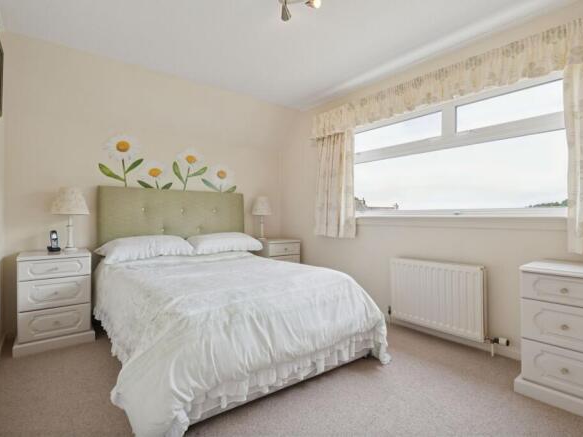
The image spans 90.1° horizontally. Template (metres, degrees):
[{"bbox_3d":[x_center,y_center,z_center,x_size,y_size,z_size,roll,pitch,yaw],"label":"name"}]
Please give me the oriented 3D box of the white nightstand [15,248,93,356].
[{"bbox_3d":[-1.821,0.606,2.274,0.459,0.667,0.440,0,0,-37],"label":"white nightstand"}]

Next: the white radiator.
[{"bbox_3d":[1.105,0.589,2.251,0.080,0.513,0.667,0,0,-44],"label":"white radiator"}]

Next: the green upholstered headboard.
[{"bbox_3d":[-1.145,0.096,3.019,1.426,0.750,0.080,0,0,-37],"label":"green upholstered headboard"}]

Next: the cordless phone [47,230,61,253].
[{"bbox_3d":[-1.834,0.175,2.250,0.083,0.164,0.085,0,0,-42],"label":"cordless phone"}]

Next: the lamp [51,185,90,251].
[{"bbox_3d":[-1.809,0.008,2.383,0.240,0.529,0.240,0,0,-37],"label":"lamp"}]

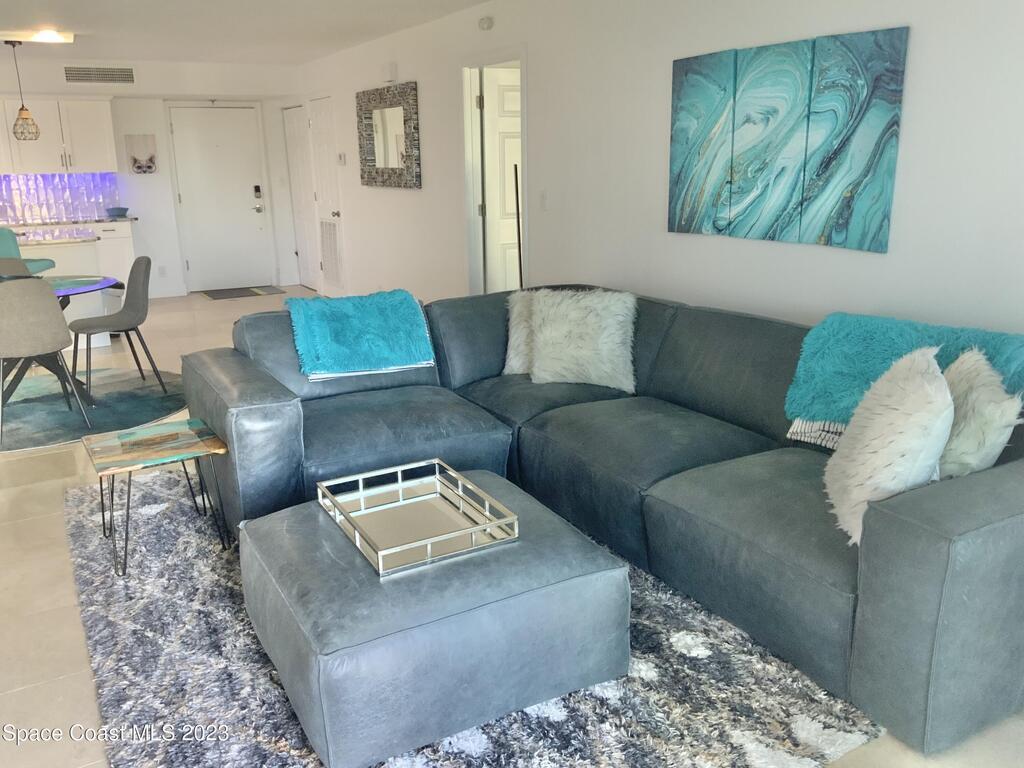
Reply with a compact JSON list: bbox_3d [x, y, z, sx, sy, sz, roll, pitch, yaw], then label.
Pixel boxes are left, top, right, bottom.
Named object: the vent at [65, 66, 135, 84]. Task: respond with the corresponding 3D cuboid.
[{"bbox_3d":[-3.887,-2.901,8.098,0.590,0.135,0.030,-9,17,-29],"label":"vent"}]

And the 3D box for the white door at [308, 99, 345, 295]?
[{"bbox_3d":[-1.914,-1.892,8.954,0.045,2.030,0.700,-9,17,-29],"label":"white door"}]

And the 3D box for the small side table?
[{"bbox_3d":[-1.346,0.423,3.275,0.440,0.430,0.470,-9,17,-29],"label":"small side table"}]

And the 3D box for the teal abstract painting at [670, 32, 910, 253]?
[{"bbox_3d":[1.108,-1.023,3.696,0.035,0.810,1.265,-9,17,-29],"label":"teal abstract painting"}]

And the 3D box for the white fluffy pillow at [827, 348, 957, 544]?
[{"bbox_3d":[1.107,0.183,2.519,0.180,0.470,0.480,32,21,6],"label":"white fluffy pillow"}]

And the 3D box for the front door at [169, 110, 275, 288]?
[{"bbox_3d":[-3.327,-2.108,9.863,0.925,2.030,0.050,-9,17,-29],"label":"front door"}]

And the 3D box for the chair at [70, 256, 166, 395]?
[{"bbox_3d":[-2.545,-0.361,5.507,0.530,0.870,0.470,-12,19,-36],"label":"chair"}]

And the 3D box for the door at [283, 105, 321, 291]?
[{"bbox_3d":[-2.415,-2.102,9.794,0.045,2.020,0.700,-9,17,-29],"label":"door"}]

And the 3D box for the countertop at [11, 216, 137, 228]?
[{"bbox_3d":[-4.437,-1.641,8.664,1.170,0.040,0.640,-9,17,-29],"label":"countertop"}]

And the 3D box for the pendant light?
[{"bbox_3d":[-3.851,-2.289,6.714,0.210,0.740,0.210,-9,17,-29],"label":"pendant light"}]

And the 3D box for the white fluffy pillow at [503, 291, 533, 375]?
[{"bbox_3d":[0.181,-0.270,4.283,0.460,0.440,0.170,-1,1,0],"label":"white fluffy pillow"}]

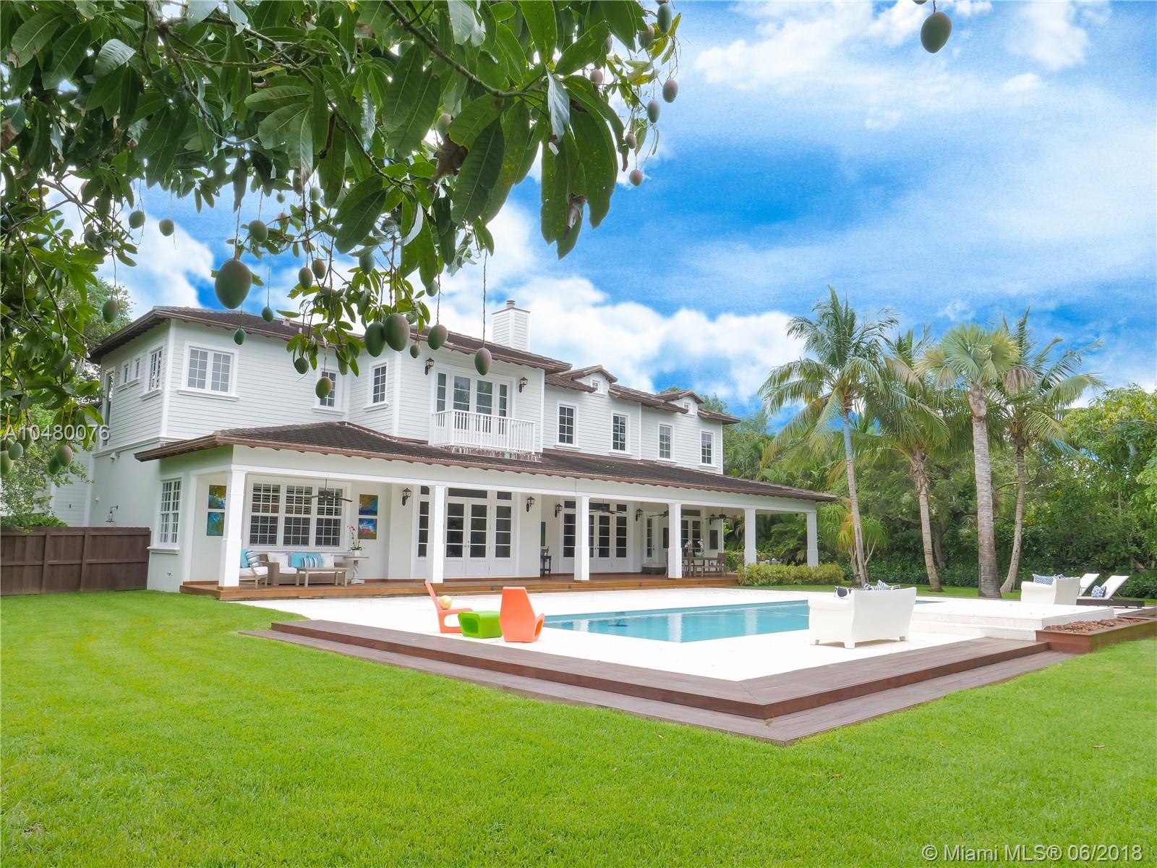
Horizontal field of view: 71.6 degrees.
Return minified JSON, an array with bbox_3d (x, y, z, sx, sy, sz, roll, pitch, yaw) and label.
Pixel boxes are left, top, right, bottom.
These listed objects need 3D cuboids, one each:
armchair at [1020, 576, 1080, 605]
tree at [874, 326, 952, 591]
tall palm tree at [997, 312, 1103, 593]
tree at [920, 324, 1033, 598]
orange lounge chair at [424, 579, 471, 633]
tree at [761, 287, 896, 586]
[{"bbox_3d":[10.726,3.663,18.211,1.840,0.780,0.770,9,-11,-44],"label":"armchair"},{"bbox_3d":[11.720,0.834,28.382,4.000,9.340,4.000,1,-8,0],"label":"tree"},{"bbox_3d":[16.323,0.545,28.490,4.600,10.068,4.600,1,-8,0],"label":"tall palm tree"},{"bbox_3d":[12.597,0.744,25.380,3.400,8.697,3.400,1,-8,0],"label":"tree"},{"bbox_3d":[-1.996,2.657,12.430,0.740,0.800,0.520,2,-8,-8],"label":"orange lounge chair"},{"bbox_3d":[9.821,-0.040,31.297,5.100,11.837,5.100,1,-8,0],"label":"tree"}]

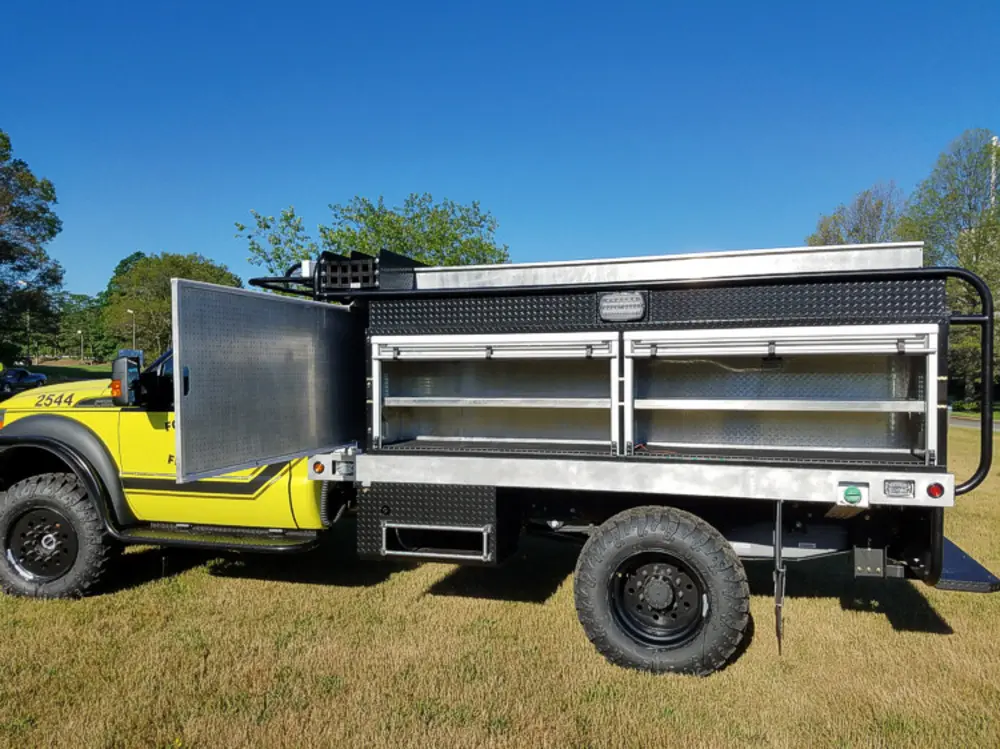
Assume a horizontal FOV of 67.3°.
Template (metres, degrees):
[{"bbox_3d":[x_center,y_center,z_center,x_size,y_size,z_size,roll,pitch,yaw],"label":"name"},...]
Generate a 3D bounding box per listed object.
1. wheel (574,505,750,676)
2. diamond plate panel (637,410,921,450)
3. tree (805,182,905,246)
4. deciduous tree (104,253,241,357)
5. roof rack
[{"bbox_3d":[0.873,1.183,4.066,0.910,0.910,0.320,0,1,17],"label":"wheel"},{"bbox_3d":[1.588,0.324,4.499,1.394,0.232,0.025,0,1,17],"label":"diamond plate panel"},{"bbox_3d":[19.102,-4.724,40.000,6.200,11.010,6.200,0,1,26],"label":"tree"},{"bbox_3d":[-32.620,-6.744,75.000,12.300,10.890,11.800,-1,1,-23],"label":"deciduous tree"},{"bbox_3d":[0.525,-0.610,5.060,3.720,0.283,2.100,0,1,17],"label":"roof rack"}]

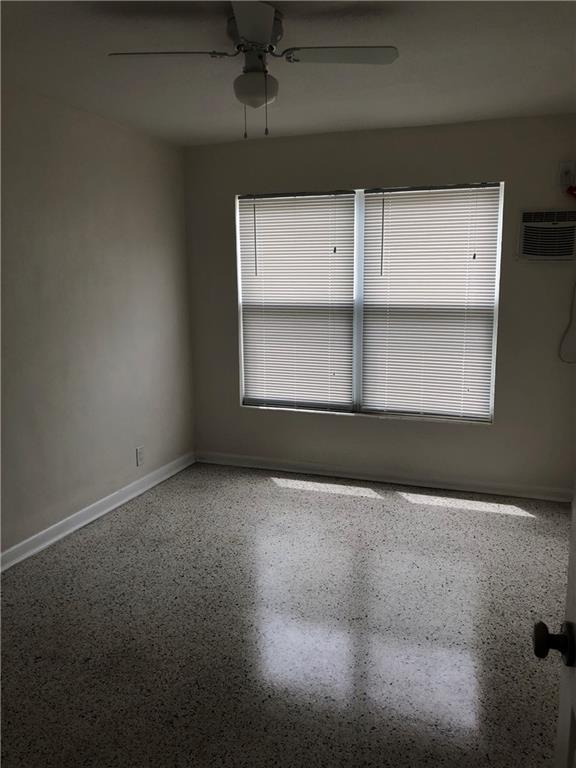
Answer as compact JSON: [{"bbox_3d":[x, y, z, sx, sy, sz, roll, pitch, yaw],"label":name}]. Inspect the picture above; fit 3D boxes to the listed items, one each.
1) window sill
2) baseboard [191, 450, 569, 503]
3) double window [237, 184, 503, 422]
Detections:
[{"bbox_3d":[0.521,0.209,4.588,1.879,0.037,0.106,3,10,20],"label":"window sill"},{"bbox_3d":[0.605,0.680,4.593,2.929,0.093,0.018,3,10,20],"label":"baseboard"},{"bbox_3d":[0.515,-0.563,4.448,1.879,1.582,0.091,3,10,20],"label":"double window"}]

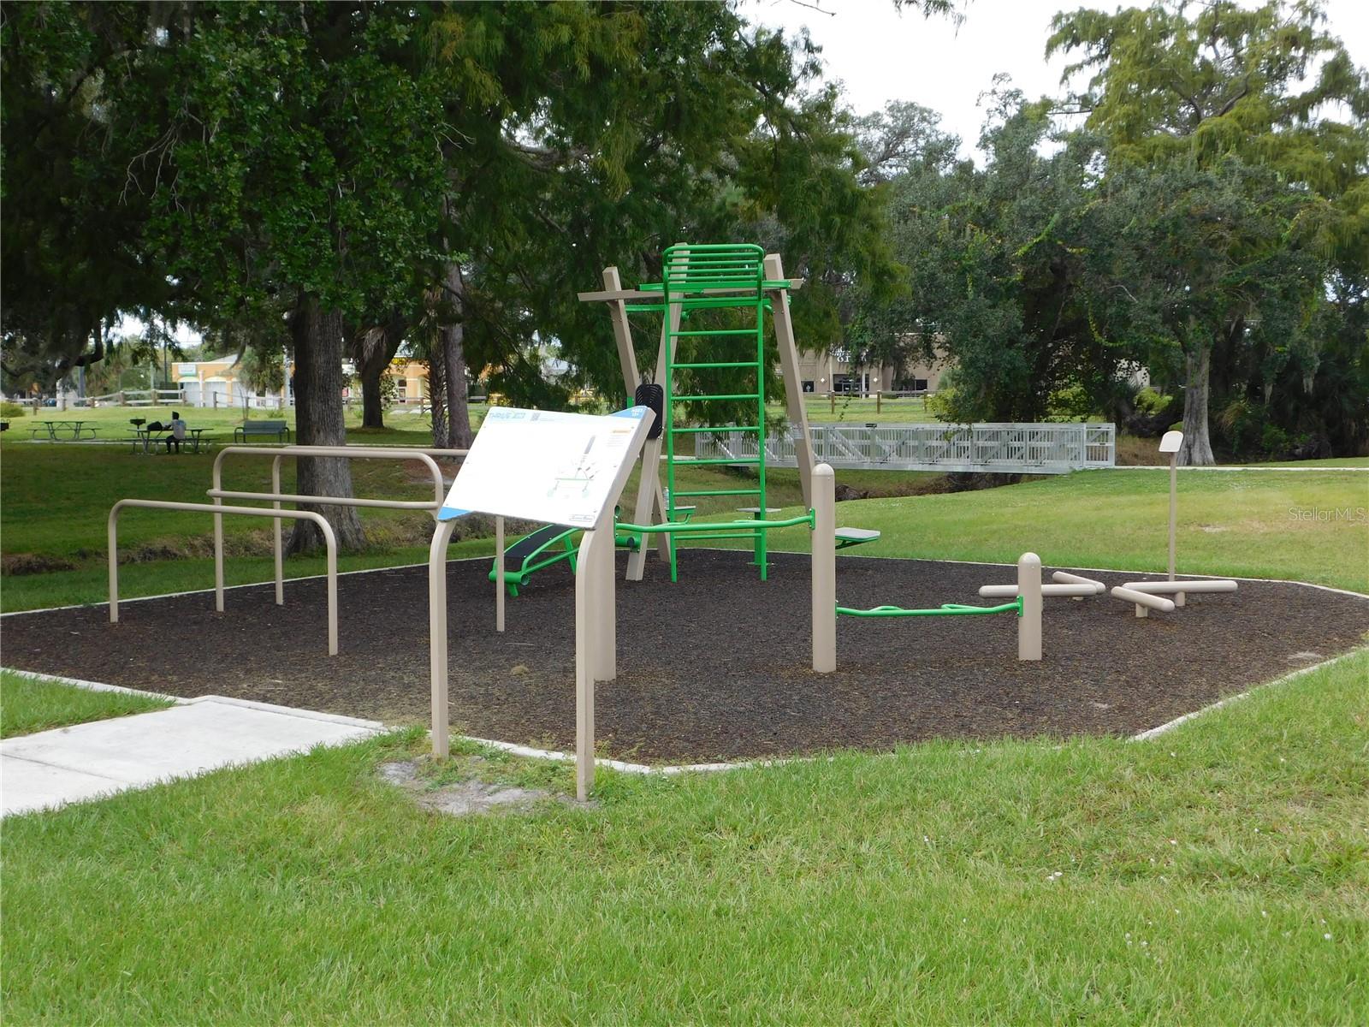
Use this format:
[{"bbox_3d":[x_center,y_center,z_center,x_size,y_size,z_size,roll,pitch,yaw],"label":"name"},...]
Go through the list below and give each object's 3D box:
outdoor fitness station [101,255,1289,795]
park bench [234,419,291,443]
[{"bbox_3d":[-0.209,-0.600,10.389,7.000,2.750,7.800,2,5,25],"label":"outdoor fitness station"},{"bbox_3d":[-14.403,-2.771,54.000,1.900,0.800,0.650,0,5,0],"label":"park bench"}]

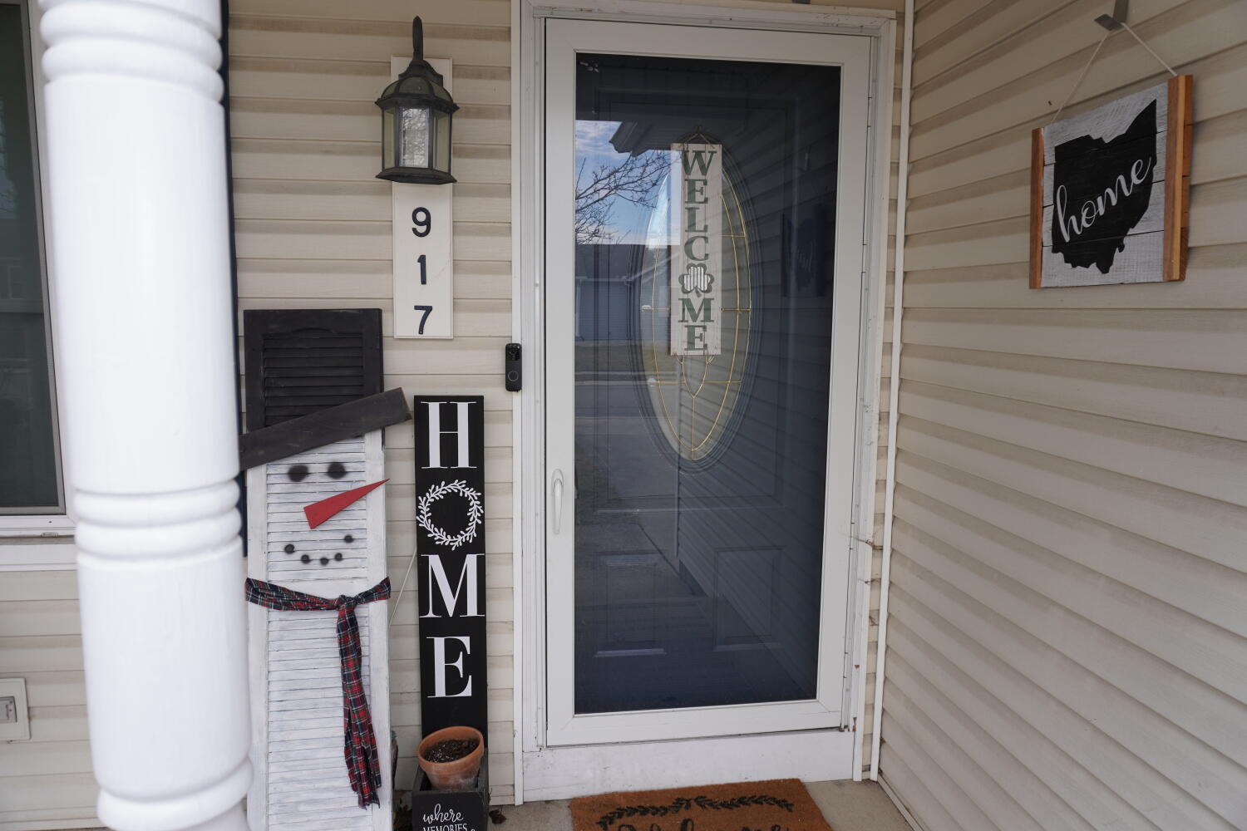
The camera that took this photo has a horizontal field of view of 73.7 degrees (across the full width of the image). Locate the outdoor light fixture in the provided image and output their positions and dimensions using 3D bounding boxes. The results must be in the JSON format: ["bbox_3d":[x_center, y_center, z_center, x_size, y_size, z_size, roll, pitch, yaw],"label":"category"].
[{"bbox_3d":[-0.507,-0.784,2.053,0.197,0.398,0.225,0,7,-7],"label":"outdoor light fixture"}]

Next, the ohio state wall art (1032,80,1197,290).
[{"bbox_3d":[0.901,-0.414,1.570,0.026,0.331,0.392,-4,7,-7],"label":"ohio state wall art"}]

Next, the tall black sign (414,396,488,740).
[{"bbox_3d":[-0.480,0.548,2.345,0.184,1.213,0.022,0,7,-7],"label":"tall black sign"}]

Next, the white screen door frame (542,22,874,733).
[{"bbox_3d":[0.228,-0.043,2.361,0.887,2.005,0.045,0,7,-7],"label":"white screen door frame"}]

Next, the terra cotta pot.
[{"bbox_3d":[-0.468,0.975,2.295,0.172,0.145,0.172,-6,13,-7],"label":"terra cotta pot"}]

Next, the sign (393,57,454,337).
[{"bbox_3d":[-0.530,-0.568,2.203,0.153,0.722,0.025,0,7,-7],"label":"sign"}]

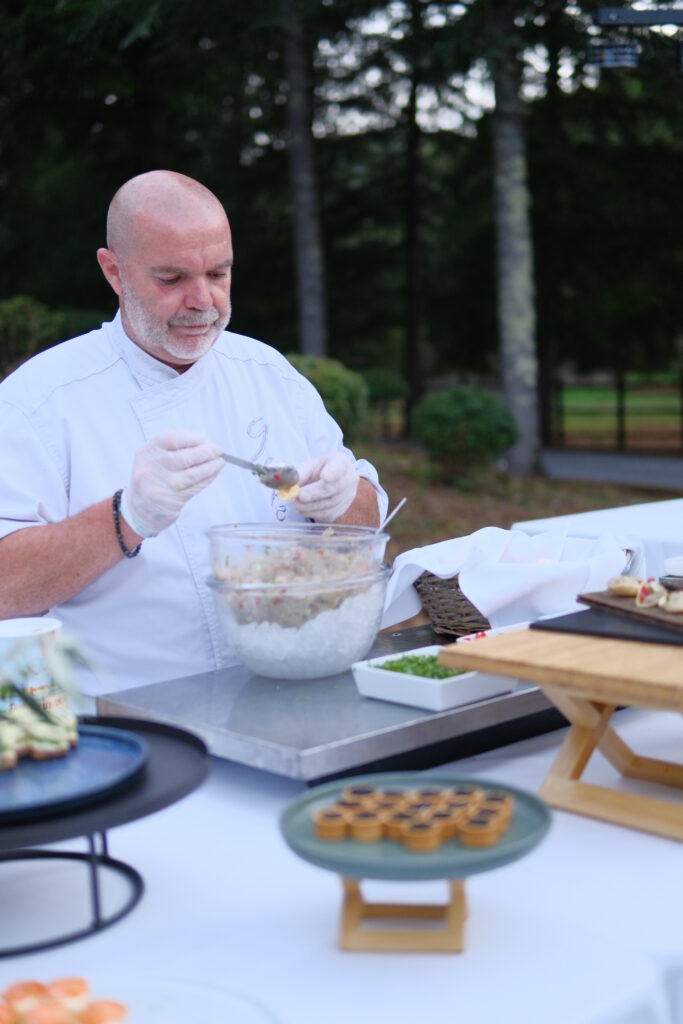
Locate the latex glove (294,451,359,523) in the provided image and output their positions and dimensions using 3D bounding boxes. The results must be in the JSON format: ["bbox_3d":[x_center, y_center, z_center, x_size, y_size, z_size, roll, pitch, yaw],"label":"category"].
[{"bbox_3d":[-0.018,-0.030,1.530,0.082,0.083,0.066,-6,7,-36],"label":"latex glove"}]

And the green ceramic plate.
[{"bbox_3d":[0.057,0.240,0.973,0.205,0.020,0.205,-2,6,0],"label":"green ceramic plate"}]

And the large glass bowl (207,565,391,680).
[{"bbox_3d":[-0.051,0.134,1.534,0.219,0.117,0.219,-3,6,0],"label":"large glass bowl"}]

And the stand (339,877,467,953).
[{"bbox_3d":[0.047,0.286,0.978,0.092,0.071,0.075,-1,6,6],"label":"stand"}]

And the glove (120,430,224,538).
[{"bbox_3d":[-0.188,-0.031,1.430,0.112,0.114,0.082,-1,6,9],"label":"glove"}]

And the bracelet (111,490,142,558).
[{"bbox_3d":[-0.237,0.012,1.440,0.010,0.077,0.072,-13,-5,24],"label":"bracelet"}]

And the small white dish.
[{"bbox_3d":[0.106,0.184,1.434,0.131,0.030,0.130,-7,8,-43],"label":"small white dish"}]

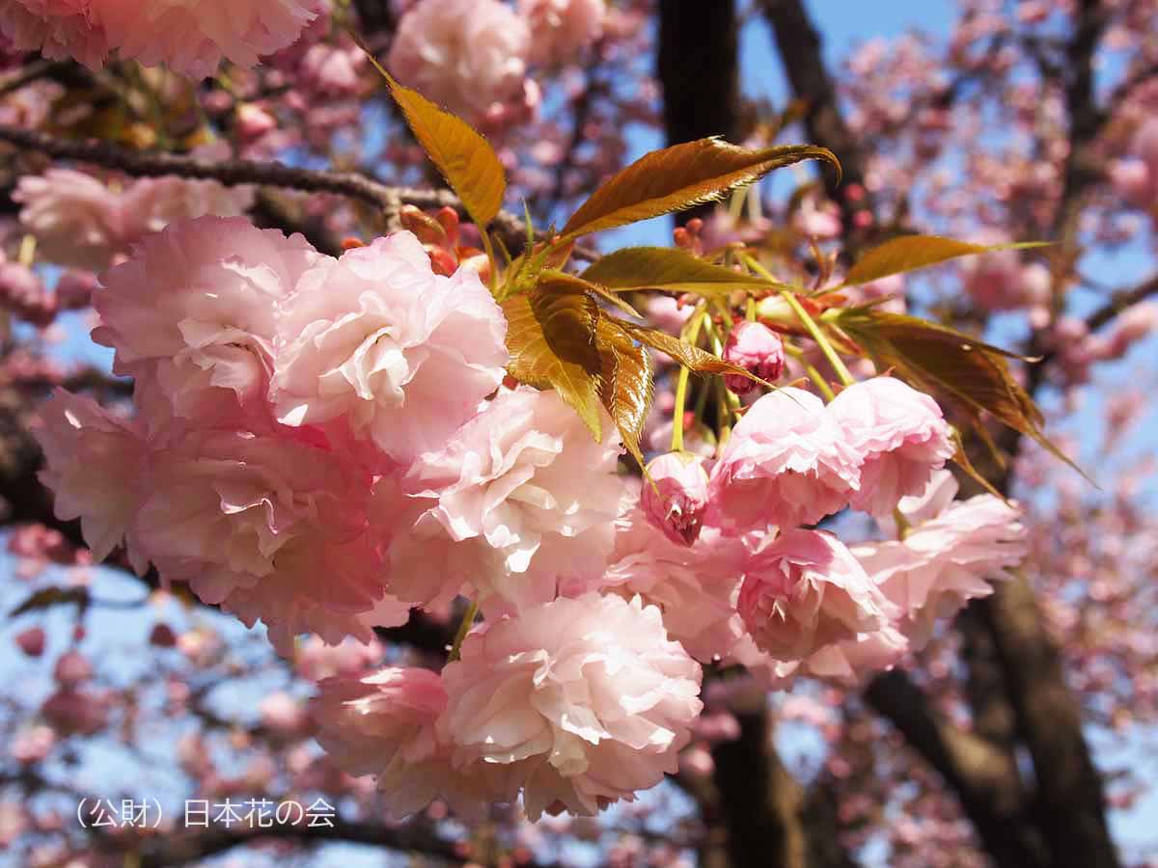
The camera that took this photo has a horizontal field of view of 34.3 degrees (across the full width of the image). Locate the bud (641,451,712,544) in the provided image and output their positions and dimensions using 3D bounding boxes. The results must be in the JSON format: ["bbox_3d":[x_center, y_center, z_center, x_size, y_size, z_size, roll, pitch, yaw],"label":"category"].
[{"bbox_3d":[0.020,0.013,0.388,0.014,0.020,0.014,-7,-20,0],"label":"bud"}]

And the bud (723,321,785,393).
[{"bbox_3d":[0.037,-0.016,0.397,0.013,0.016,0.013,3,-27,0],"label":"bud"}]

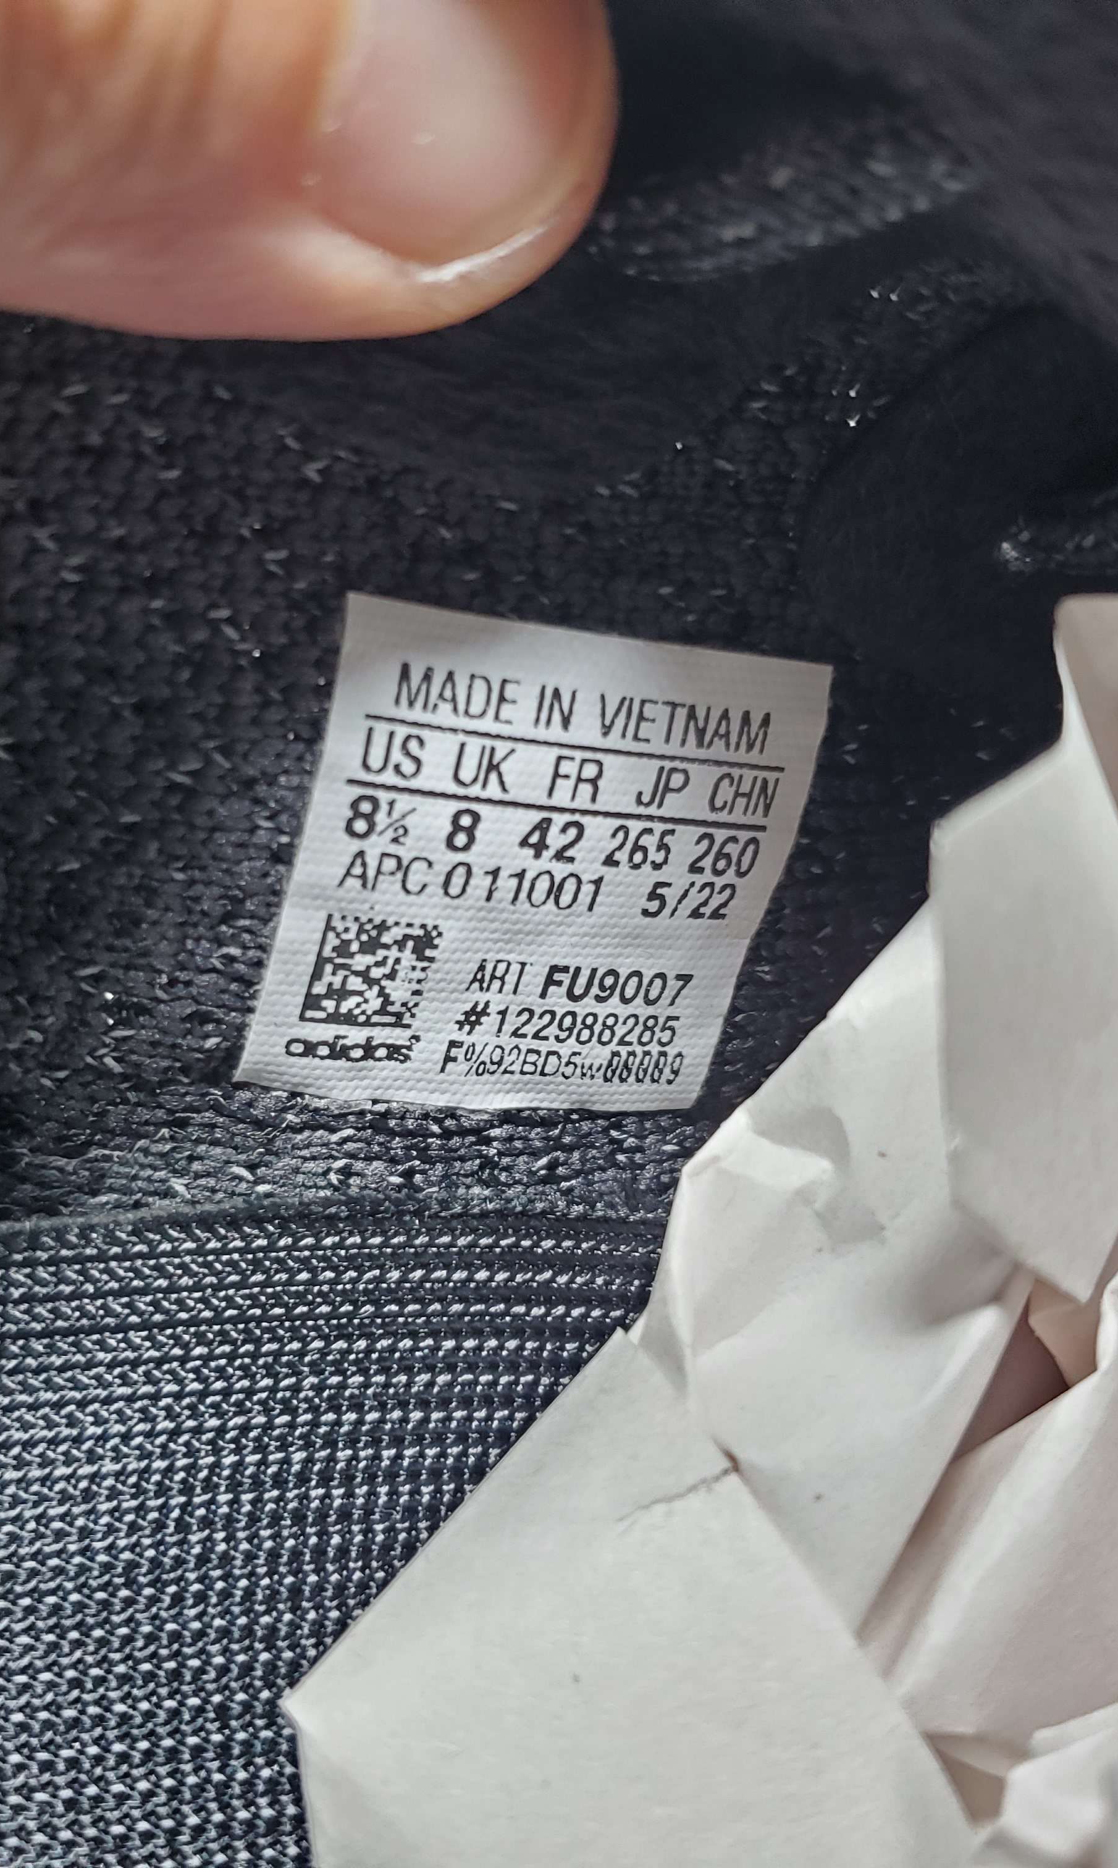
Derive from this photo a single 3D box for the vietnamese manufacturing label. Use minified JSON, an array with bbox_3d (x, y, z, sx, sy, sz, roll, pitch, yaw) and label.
[{"bbox_3d":[-0.001,-0.003,0.095,0.026,0.026,0.002,5,26,-23],"label":"vietnamese manufacturing label"}]

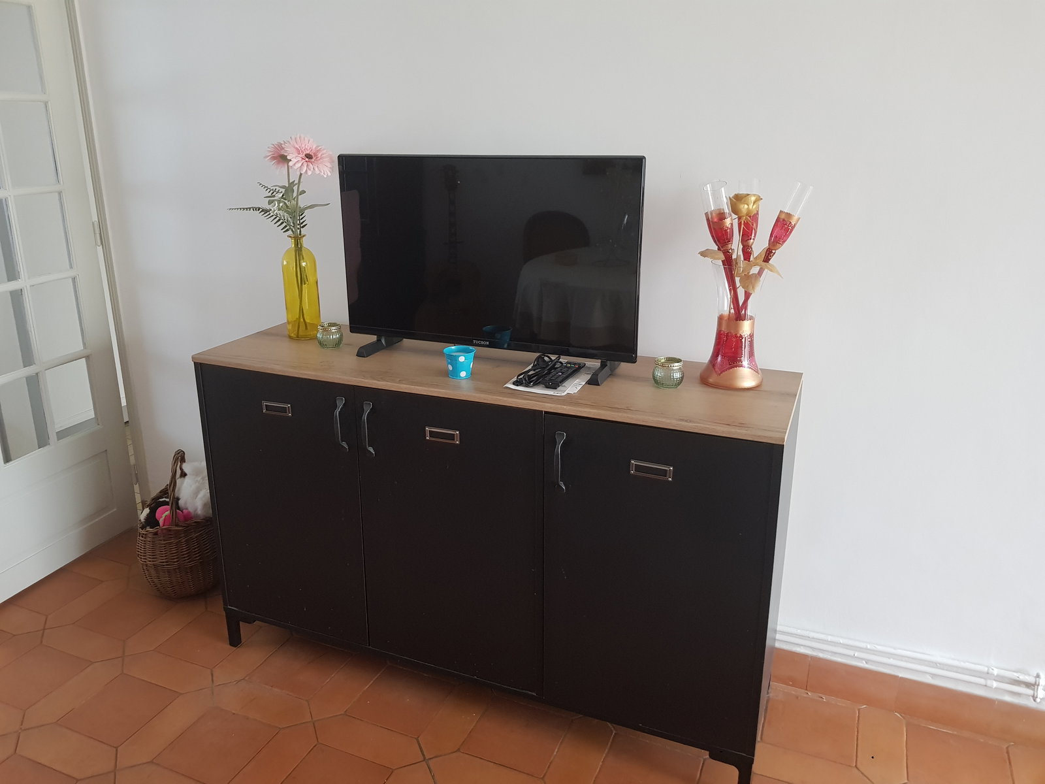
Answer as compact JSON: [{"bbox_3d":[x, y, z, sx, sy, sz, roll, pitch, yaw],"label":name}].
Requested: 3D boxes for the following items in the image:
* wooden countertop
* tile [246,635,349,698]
[{"bbox_3d":[-0.084,-0.052,1.809,1.357,0.018,0.410,8,19,22],"label":"wooden countertop"},{"bbox_3d":[-0.589,0.734,2.075,0.200,0.016,0.200,8,19,22],"label":"tile"}]

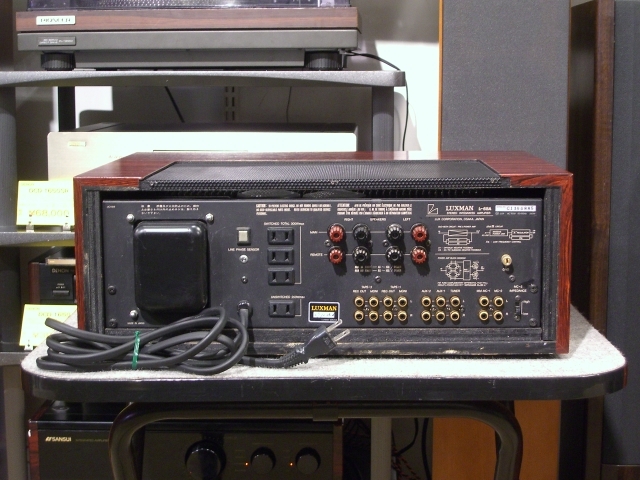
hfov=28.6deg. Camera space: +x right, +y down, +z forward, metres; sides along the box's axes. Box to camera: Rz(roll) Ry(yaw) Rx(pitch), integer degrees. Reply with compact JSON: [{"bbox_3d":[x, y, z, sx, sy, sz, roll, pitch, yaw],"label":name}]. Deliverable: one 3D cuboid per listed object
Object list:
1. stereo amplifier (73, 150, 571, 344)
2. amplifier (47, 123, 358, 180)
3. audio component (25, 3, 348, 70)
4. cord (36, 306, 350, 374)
[{"bbox_3d":[0.009,0.002,1.421,0.485,0.181,0.385,0,8,2],"label":"stereo amplifier"},{"bbox_3d":[-0.156,-0.106,1.937,0.434,0.135,0.335,0,8,3],"label":"amplifier"},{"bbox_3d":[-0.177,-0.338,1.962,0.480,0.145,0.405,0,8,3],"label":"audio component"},{"bbox_3d":[-0.123,0.091,1.222,0.296,0.061,0.085,0,8,2],"label":"cord"}]

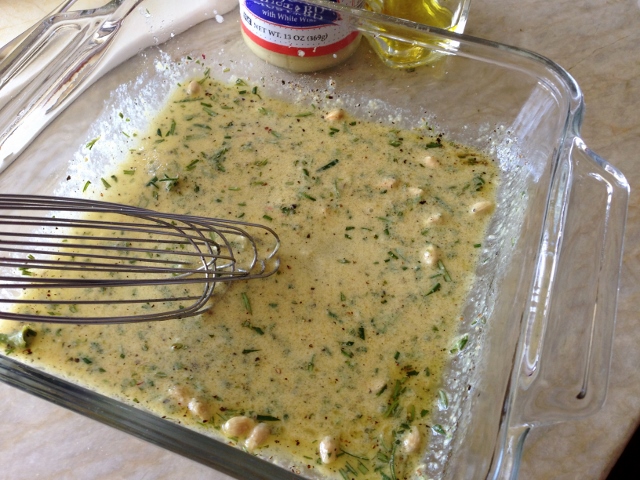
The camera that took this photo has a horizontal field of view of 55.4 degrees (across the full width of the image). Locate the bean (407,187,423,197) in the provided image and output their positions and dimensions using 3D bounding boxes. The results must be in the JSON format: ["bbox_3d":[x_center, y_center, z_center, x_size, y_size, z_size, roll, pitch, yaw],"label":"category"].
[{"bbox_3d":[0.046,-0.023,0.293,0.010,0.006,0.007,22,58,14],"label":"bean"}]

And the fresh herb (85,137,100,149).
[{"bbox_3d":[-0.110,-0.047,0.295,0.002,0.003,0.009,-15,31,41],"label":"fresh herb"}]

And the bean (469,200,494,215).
[{"bbox_3d":[0.076,-0.015,0.287,0.013,0.007,0.008,-21,58,-15],"label":"bean"}]

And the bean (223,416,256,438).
[{"bbox_3d":[-0.030,0.069,0.226,0.014,0.008,0.009,-10,56,-8],"label":"bean"}]

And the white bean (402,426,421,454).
[{"bbox_3d":[0.034,0.074,0.225,0.006,0.006,0.011,22,57,16],"label":"white bean"}]

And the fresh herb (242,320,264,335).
[{"bbox_3d":[-0.028,0.037,0.253,0.010,0.002,0.004,22,57,16],"label":"fresh herb"}]

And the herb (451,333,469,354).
[{"bbox_3d":[0.056,0.042,0.244,0.011,0.002,0.004,-52,27,10],"label":"herb"}]

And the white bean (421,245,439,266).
[{"bbox_3d":[0.049,0.007,0.271,0.008,0.007,0.013,15,56,9],"label":"white bean"}]

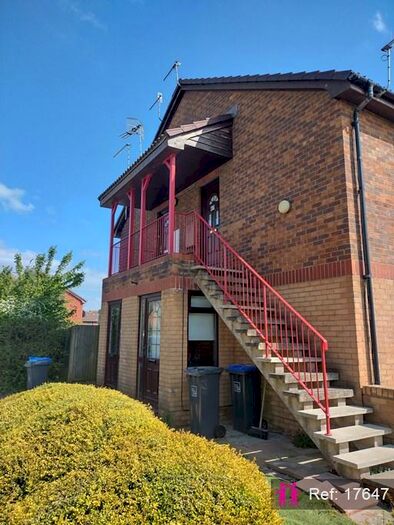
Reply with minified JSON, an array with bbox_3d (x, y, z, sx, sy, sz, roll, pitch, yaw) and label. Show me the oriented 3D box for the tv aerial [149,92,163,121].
[{"bbox_3d":[-1.265,-4.340,12.015,0.280,0.900,1.050,7,-13,-28],"label":"tv aerial"}]

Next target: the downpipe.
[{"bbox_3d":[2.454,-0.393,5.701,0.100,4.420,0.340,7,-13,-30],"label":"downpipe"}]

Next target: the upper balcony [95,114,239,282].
[{"bbox_3d":[-0.930,-1.276,9.622,1.480,3.200,4.200,7,-13,-30],"label":"upper balcony"}]

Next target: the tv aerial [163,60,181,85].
[{"bbox_3d":[-0.721,-4.941,11.228,0.280,0.820,1.050,7,-13,-28],"label":"tv aerial"}]

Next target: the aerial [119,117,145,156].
[{"bbox_3d":[-2.081,-3.807,13.067,0.450,1.350,1.300,10,-15,-40],"label":"aerial"}]

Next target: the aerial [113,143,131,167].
[{"bbox_3d":[-2.520,-3.444,13.881,0.280,0.850,1.200,8,-13,-32],"label":"aerial"}]

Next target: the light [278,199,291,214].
[{"bbox_3d":[1.466,-0.936,6.880,0.100,0.230,0.230,7,-13,-30],"label":"light"}]

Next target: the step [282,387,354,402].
[{"bbox_3d":[1.554,1.674,5.193,0.972,0.080,0.300,7,-13,-30],"label":"step"}]

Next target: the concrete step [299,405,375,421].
[{"bbox_3d":[1.686,1.820,4.939,0.972,0.060,0.300,7,-13,-30],"label":"concrete step"}]

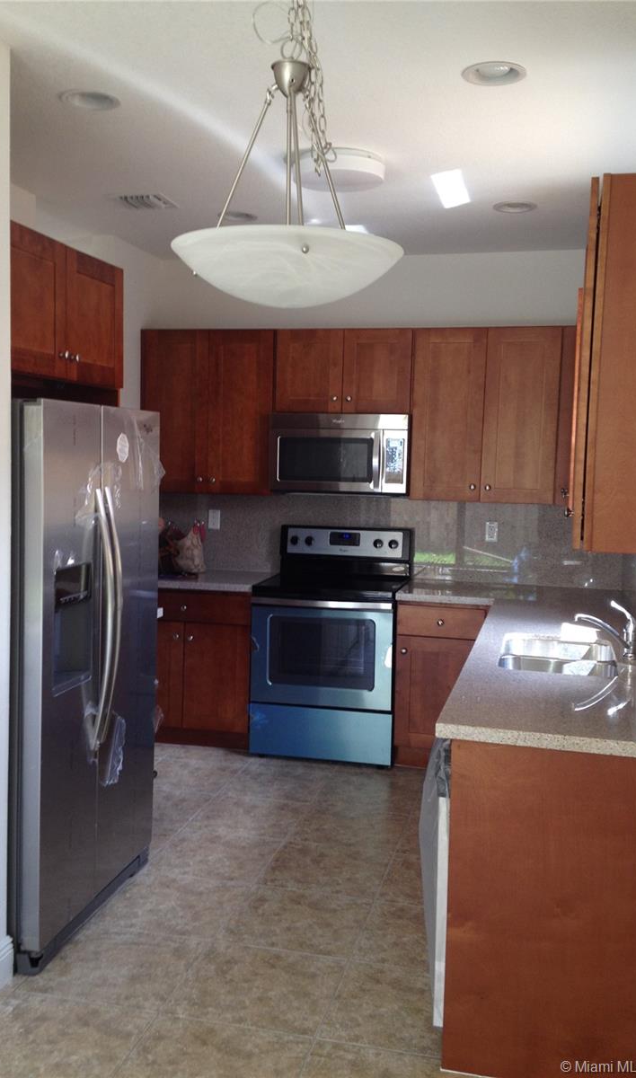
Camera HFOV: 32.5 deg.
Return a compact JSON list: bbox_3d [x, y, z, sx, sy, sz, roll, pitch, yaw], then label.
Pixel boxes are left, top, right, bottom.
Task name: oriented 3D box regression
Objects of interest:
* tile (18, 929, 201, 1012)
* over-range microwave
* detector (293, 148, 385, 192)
[{"bbox_3d":[-0.635,1.357,3.453,0.465,0.012,0.465,2,6,13],"label":"tile"},{"bbox_3d":[0.151,-0.462,6.000,0.755,0.428,0.410,2,5,13],"label":"over-range microwave"},{"bbox_3d":[0.072,-1.346,3.983,0.335,0.080,0.335,1,5,0],"label":"detector"}]

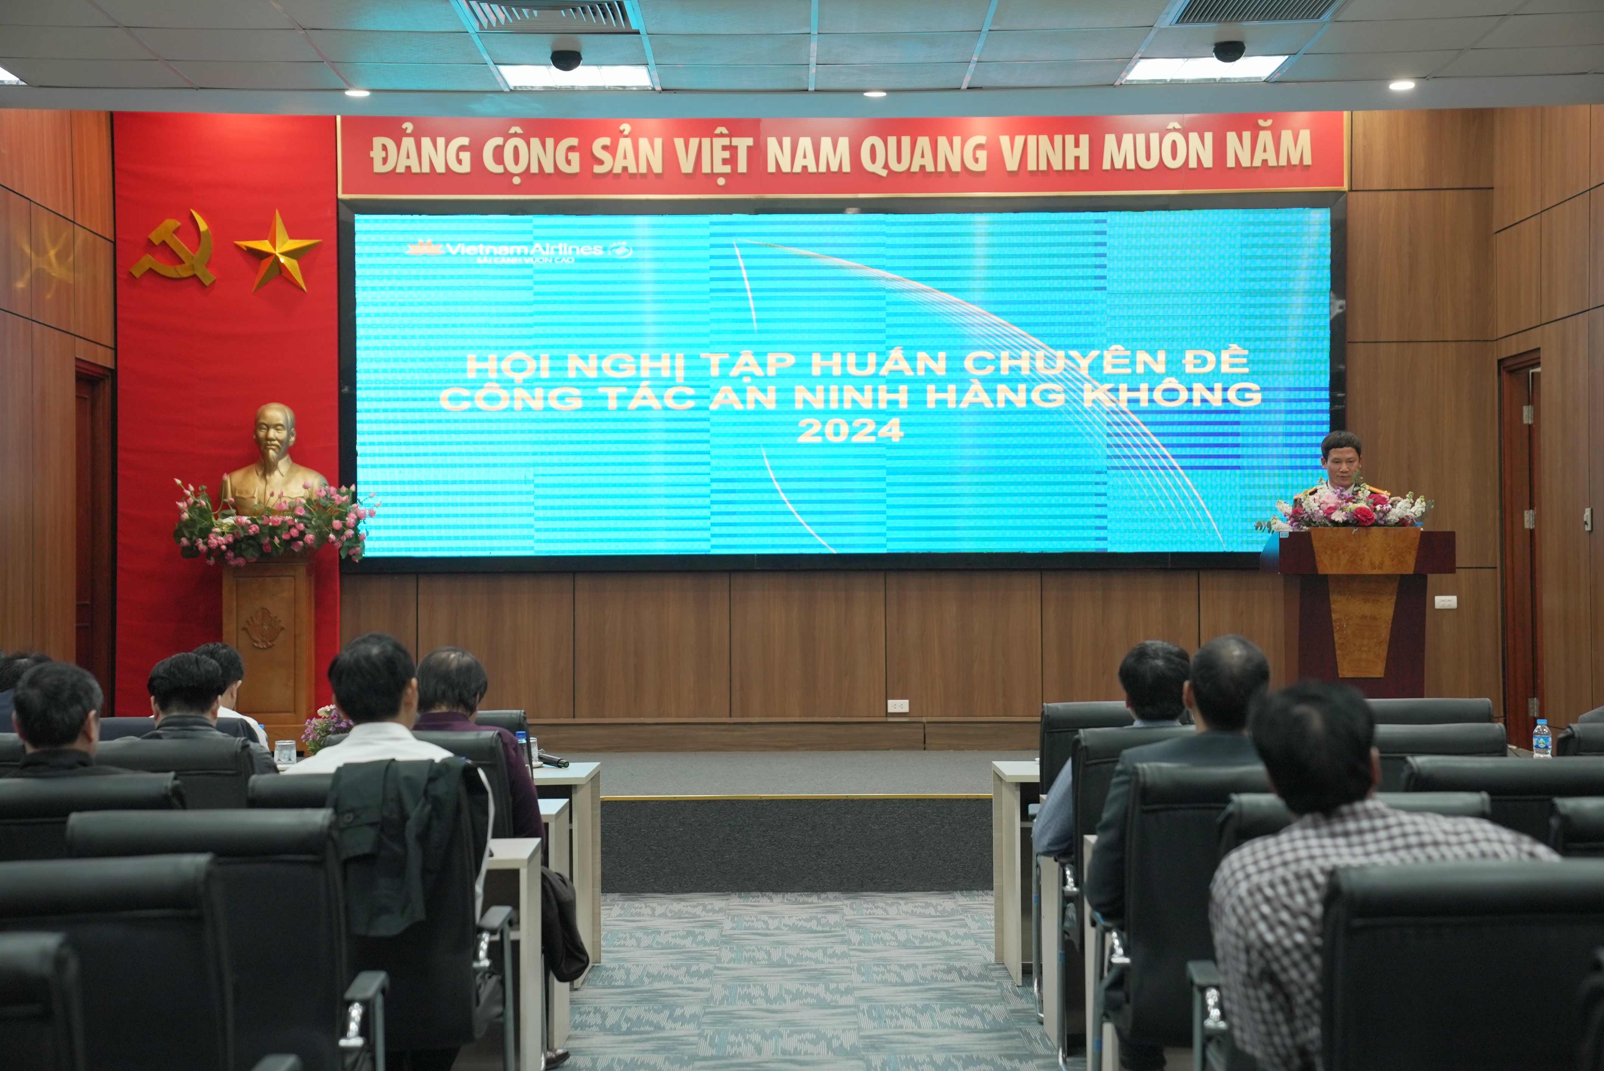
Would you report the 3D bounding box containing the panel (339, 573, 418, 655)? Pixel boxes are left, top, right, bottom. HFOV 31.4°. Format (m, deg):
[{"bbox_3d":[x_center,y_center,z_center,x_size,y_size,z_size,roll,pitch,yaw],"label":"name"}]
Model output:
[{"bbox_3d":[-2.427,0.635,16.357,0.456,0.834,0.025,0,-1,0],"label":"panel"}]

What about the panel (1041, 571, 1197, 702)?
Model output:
[{"bbox_3d":[1.848,0.634,16.550,0.898,0.854,0.030,0,-1,0],"label":"panel"}]

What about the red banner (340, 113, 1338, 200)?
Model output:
[{"bbox_3d":[0.231,-2.200,16.450,5.809,0.513,0.050,0,-1,0],"label":"red banner"}]

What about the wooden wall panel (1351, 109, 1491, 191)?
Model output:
[{"bbox_3d":[3.602,-2.267,16.550,0.802,0.523,0.030,0,-1,0],"label":"wooden wall panel"}]

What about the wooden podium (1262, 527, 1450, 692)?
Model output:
[{"bbox_3d":[2.625,0.570,13.486,0.815,1.210,0.550,0,-1,0],"label":"wooden podium"}]

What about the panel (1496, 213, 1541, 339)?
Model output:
[{"bbox_3d":[4.026,-1.443,16.005,0.030,0.615,1.050,0,-1,0],"label":"panel"}]

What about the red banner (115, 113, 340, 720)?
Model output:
[{"bbox_3d":[-3.320,-0.619,16.483,1.283,3.622,0.040,0,-1,0],"label":"red banner"}]

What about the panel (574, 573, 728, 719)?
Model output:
[{"bbox_3d":[-0.865,0.640,16.550,0.894,0.843,0.030,0,-1,0],"label":"panel"}]

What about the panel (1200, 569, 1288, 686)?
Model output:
[{"bbox_3d":[2.753,0.632,16.550,0.890,0.858,0.030,0,-1,0],"label":"panel"}]

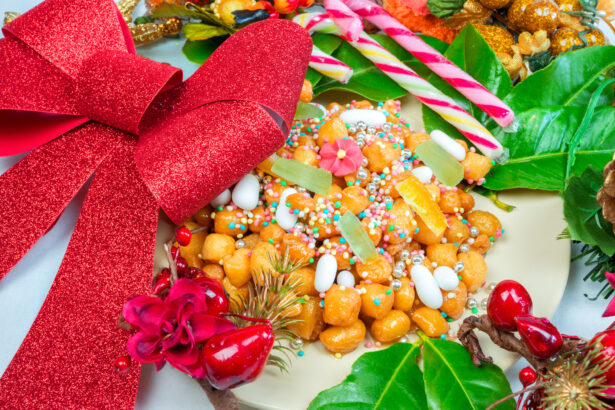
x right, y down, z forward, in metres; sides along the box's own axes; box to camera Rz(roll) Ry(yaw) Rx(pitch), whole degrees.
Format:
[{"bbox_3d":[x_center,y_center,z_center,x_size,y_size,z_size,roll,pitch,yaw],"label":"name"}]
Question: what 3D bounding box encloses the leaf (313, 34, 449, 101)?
[{"bbox_3d":[0.042,-0.078,0.579,0.088,0.014,0.053,-14,51,-11],"label":"leaf"}]

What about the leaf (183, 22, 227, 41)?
[{"bbox_3d":[-0.060,-0.102,0.598,0.029,0.008,0.016,2,50,1],"label":"leaf"}]

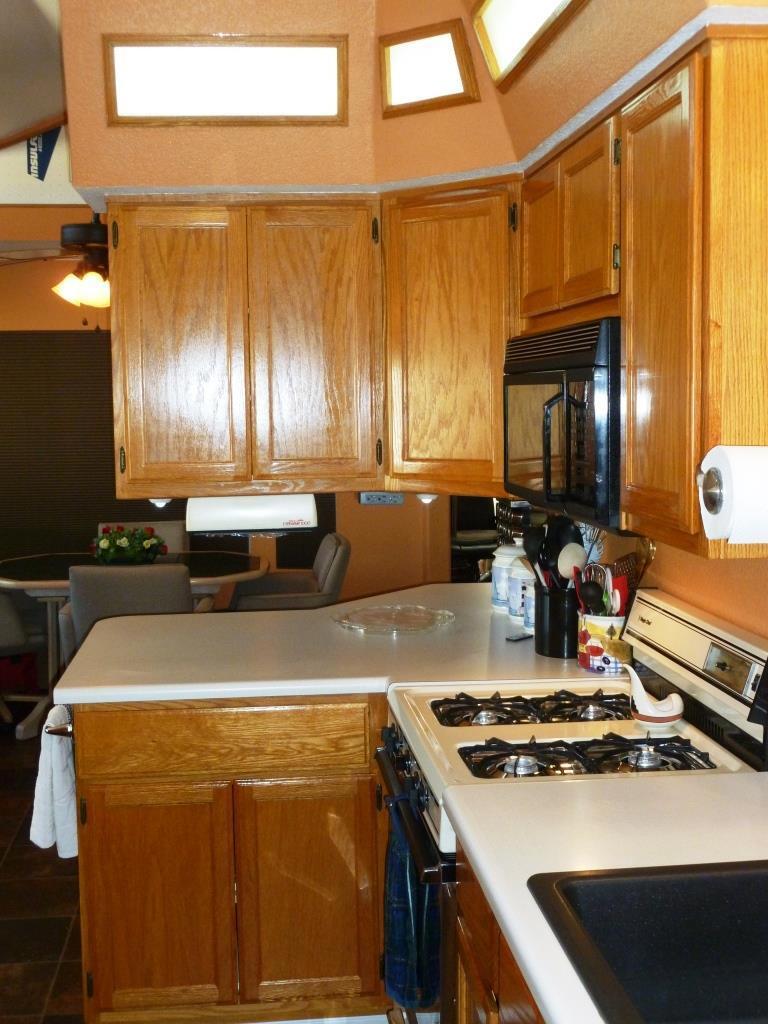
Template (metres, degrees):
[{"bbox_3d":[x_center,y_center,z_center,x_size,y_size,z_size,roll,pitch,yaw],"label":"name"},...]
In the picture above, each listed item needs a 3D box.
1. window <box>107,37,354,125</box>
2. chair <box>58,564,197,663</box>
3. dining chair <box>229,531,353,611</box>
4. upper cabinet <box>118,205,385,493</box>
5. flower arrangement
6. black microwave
[{"bbox_3d":[-0.369,-1.019,2.736,0.570,0.200,0.050,-1,21,-7],"label":"window"},{"bbox_3d":[-1.145,0.639,5.376,0.640,0.865,0.610,-1,6,-4],"label":"chair"},{"bbox_3d":[-0.501,0.571,5.972,0.610,0.865,0.640,-2,6,-14],"label":"dining chair"},{"bbox_3d":[-0.356,-0.424,3.057,0.680,0.740,0.320,-1,6,-7],"label":"upper cabinet"},{"bbox_3d":[-1.331,0.164,6.034,0.400,0.210,0.280,-1,6,-7],"label":"flower arrangement"},{"bbox_3d":[0.497,-0.196,2.438,0.370,0.385,0.745,-1,6,-7],"label":"black microwave"}]

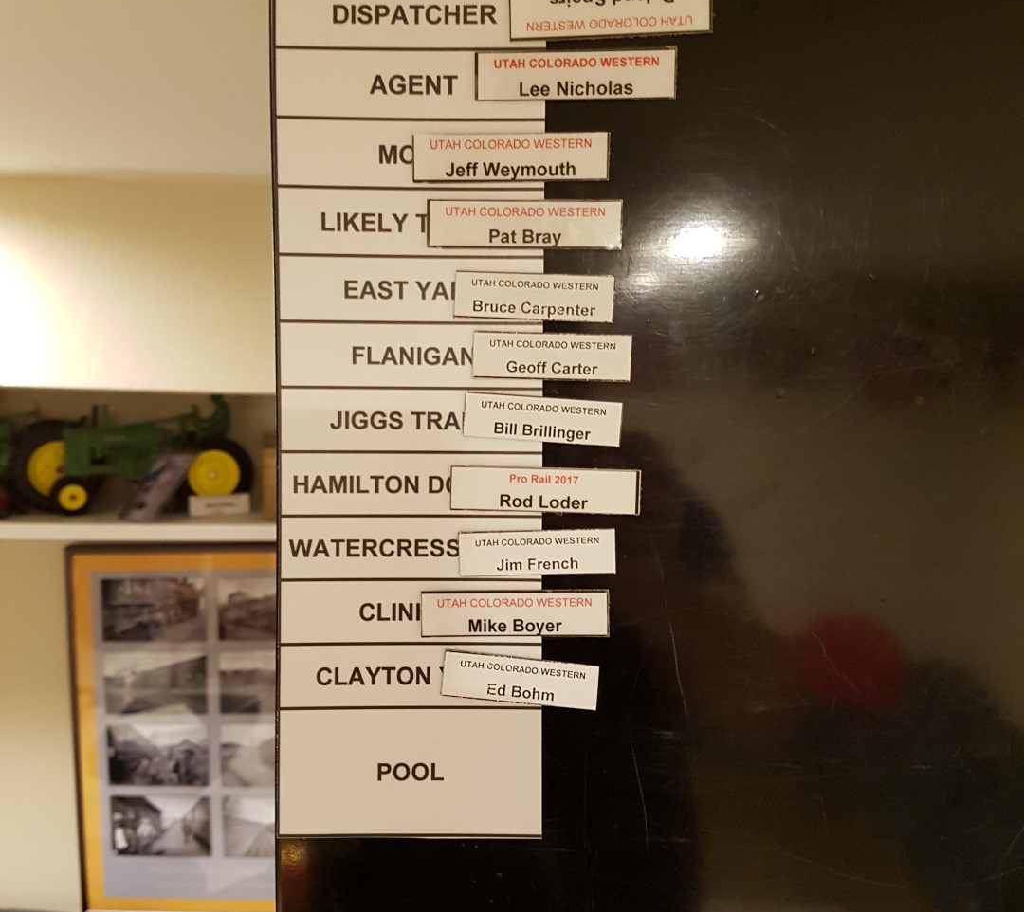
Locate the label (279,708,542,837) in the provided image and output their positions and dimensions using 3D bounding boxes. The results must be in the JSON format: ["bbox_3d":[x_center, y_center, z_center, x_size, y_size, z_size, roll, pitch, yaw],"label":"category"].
[{"bbox_3d":[-0.033,0.104,0.337,0.086,0.043,0.001,0,3,0],"label":"label"}]

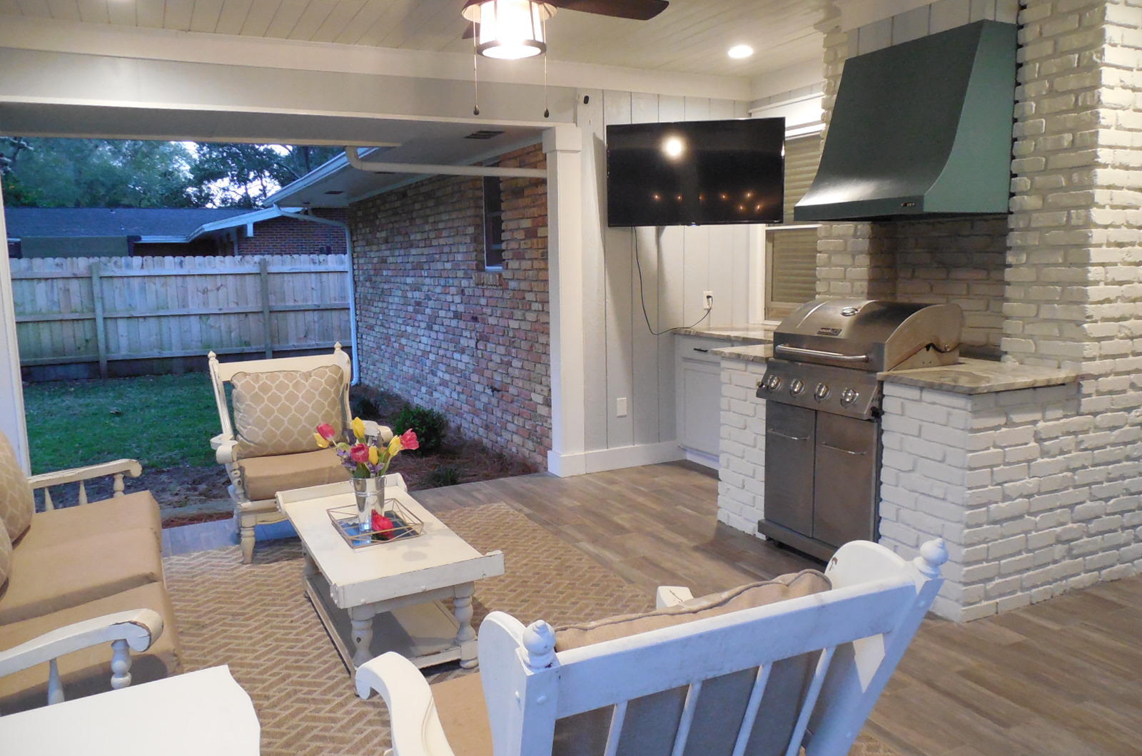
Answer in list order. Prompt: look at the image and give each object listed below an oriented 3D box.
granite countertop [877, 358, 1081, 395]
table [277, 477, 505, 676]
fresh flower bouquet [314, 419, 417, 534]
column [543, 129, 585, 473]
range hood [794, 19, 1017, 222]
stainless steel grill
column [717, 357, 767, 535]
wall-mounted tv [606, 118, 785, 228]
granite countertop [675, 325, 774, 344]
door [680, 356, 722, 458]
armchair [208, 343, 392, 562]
[{"bbox_3d":[1.631,-0.001,3.291,0.650,0.038,0.455,-6,10,-26],"label":"granite countertop"},{"bbox_3d":[-0.720,0.744,3.123,0.535,0.440,1.158,-6,10,-26],"label":"table"},{"bbox_3d":[-0.756,0.350,2.991,0.330,0.410,0.300,-6,10,-26],"label":"fresh flower bouquet"},{"bbox_3d":[-0.034,-0.449,5.196,0.190,2.150,0.165,-6,10,-26],"label":"column"},{"bbox_3d":[1.475,-1.075,3.605,0.640,0.755,0.740,-6,10,-26],"label":"range hood"},{"bbox_3d":[1.277,0.230,3.790,0.600,1.160,0.690,-6,10,-26],"label":"stainless steel grill"},{"bbox_3d":[1.111,0.307,4.298,0.580,0.865,0.320,-6,10,-26],"label":"column"},{"bbox_3d":[0.750,-1.234,4.990,1.048,0.607,0.060,0,12,7],"label":"wall-mounted tv"},{"bbox_3d":[1.193,-0.268,5.076,0.620,0.038,1.160,-6,10,-26],"label":"granite countertop"},{"bbox_3d":[0.849,0.191,5.257,0.025,0.595,0.480,-6,10,-26],"label":"door"},{"bbox_3d":[-1.410,0.334,4.286,0.830,0.940,0.810,-6,10,-26],"label":"armchair"}]

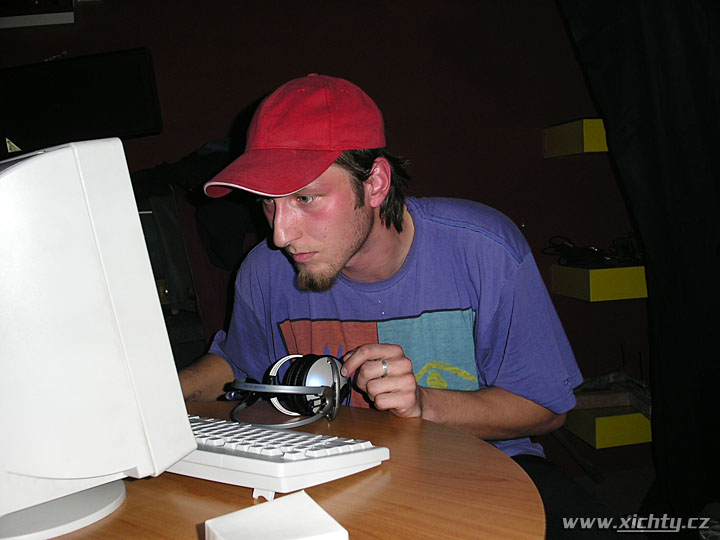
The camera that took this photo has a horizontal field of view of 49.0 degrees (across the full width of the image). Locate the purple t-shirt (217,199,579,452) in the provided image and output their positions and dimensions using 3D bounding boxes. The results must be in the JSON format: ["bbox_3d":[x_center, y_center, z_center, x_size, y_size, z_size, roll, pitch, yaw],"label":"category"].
[{"bbox_3d":[0.058,0.100,1.320,0.560,0.480,0.370,-3,19,12],"label":"purple t-shirt"}]

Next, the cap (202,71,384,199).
[{"bbox_3d":[-0.087,-0.175,1.031,0.177,0.155,0.265,0,9,44],"label":"cap"}]

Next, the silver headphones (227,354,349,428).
[{"bbox_3d":[-0.094,0.166,1.100,0.170,0.090,0.180,-6,5,-33],"label":"silver headphones"}]

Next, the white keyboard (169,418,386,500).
[{"bbox_3d":[-0.194,0.217,0.989,0.455,0.042,0.168,-3,-6,40],"label":"white keyboard"}]

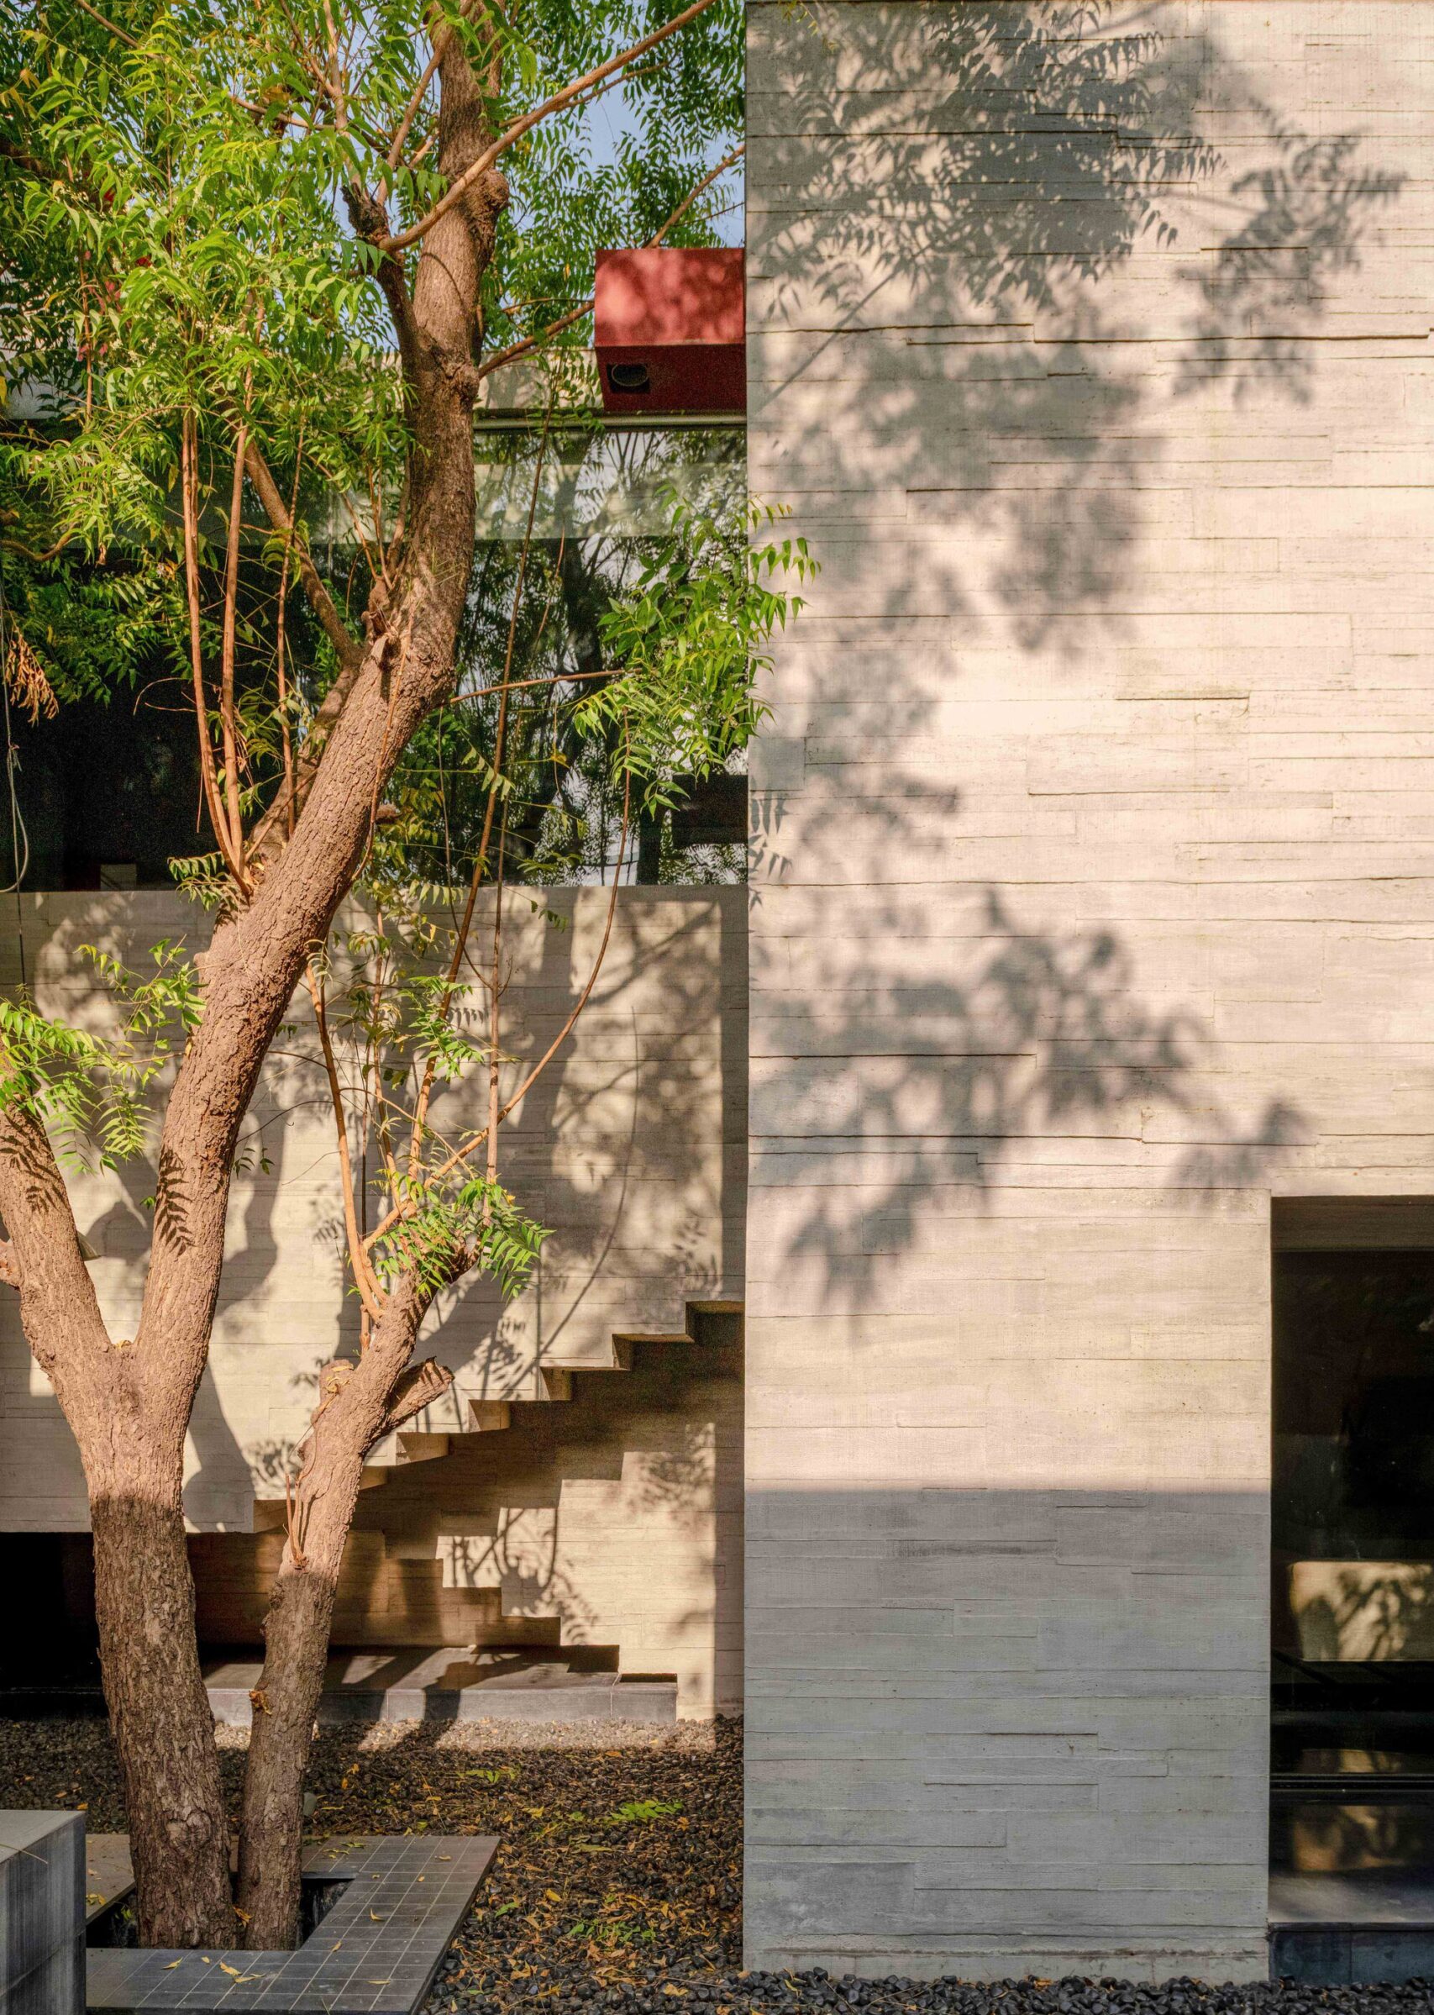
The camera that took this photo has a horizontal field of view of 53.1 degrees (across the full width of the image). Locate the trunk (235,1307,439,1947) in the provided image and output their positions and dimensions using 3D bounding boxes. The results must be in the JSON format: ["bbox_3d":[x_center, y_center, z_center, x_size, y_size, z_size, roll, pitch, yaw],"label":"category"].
[{"bbox_3d":[-1.231,2.008,4.650,0.640,2.070,0.440,0,0,0],"label":"trunk"}]

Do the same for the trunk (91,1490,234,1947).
[{"bbox_3d":[-1.717,2.203,4.450,0.420,1.430,0.360,0,0,0],"label":"trunk"}]

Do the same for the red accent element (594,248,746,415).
[{"bbox_3d":[-0.193,-2.870,6.100,0.620,0.430,0.460,0,0,0],"label":"red accent element"}]

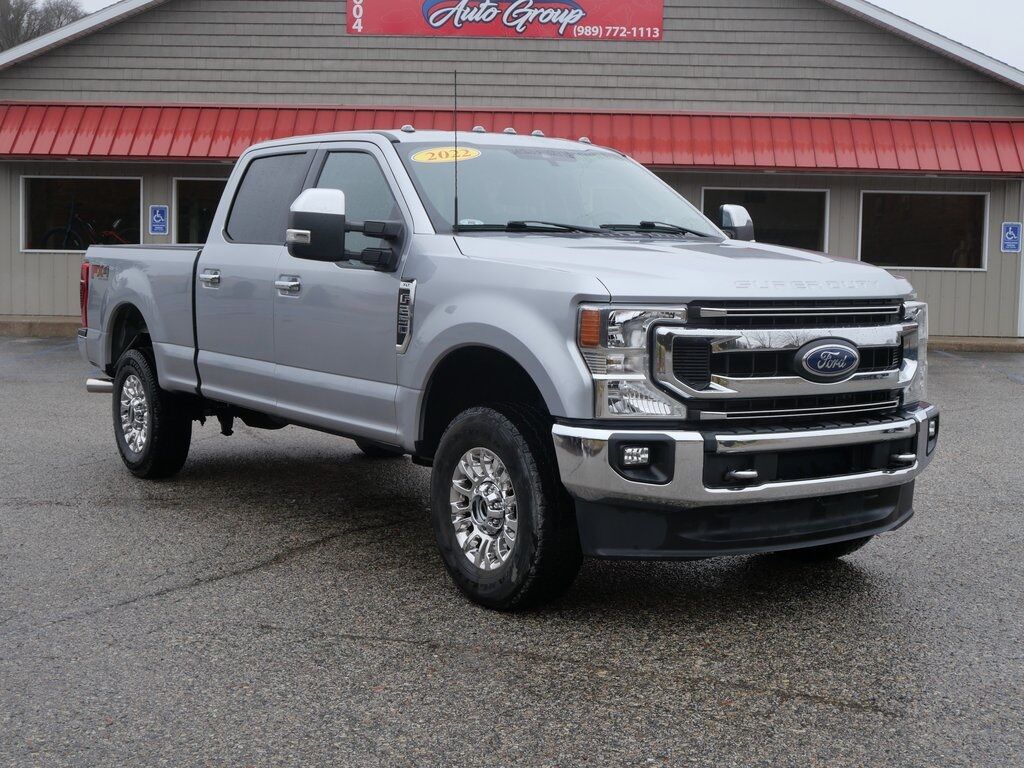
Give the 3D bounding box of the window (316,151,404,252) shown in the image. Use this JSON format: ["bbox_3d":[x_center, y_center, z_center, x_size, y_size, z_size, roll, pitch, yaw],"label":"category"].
[{"bbox_3d":[-0.723,-0.872,7.121,0.050,0.590,1.070,22,-8,-34],"label":"window"}]

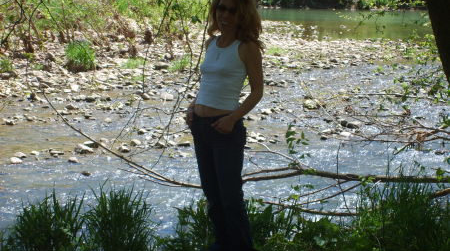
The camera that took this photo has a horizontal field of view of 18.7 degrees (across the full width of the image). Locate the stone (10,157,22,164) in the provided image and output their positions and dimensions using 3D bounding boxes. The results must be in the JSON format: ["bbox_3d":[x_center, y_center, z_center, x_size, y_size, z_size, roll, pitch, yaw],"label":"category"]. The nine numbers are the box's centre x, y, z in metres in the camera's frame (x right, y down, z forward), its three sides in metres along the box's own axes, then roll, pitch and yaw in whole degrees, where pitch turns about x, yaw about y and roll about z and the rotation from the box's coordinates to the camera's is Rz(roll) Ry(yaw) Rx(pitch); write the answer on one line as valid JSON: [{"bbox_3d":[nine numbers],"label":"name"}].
[{"bbox_3d":[-2.323,0.391,15.258,0.137,0.066,0.103,0,7,0],"label":"stone"}]

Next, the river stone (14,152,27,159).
[{"bbox_3d":[-2.337,0.338,15.648,0.141,0.079,0.105,0,7,0],"label":"river stone"}]

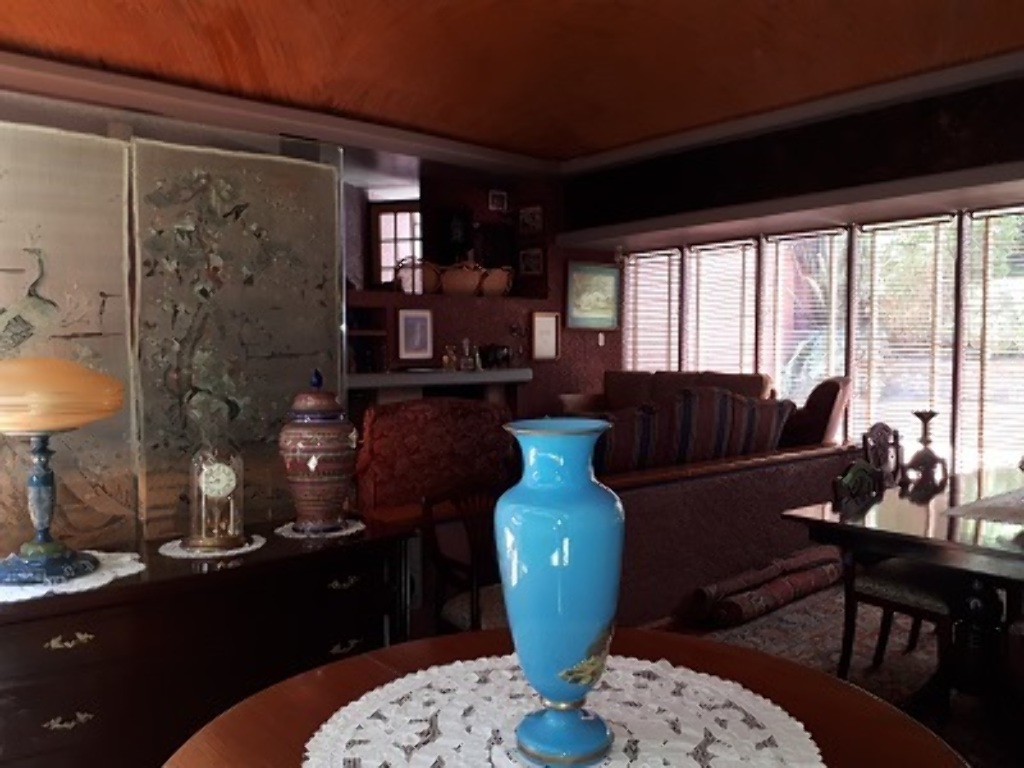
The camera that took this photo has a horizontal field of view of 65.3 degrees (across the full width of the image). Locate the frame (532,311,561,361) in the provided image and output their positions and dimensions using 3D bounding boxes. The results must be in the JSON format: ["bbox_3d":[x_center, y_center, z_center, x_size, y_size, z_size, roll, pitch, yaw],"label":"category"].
[{"bbox_3d":[0.302,-0.412,6.900,0.323,0.418,0.025,-3,4,-40],"label":"frame"}]

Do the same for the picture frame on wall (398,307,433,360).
[{"bbox_3d":[-0.724,-0.372,6.019,0.302,0.382,0.025,-3,4,-40],"label":"picture frame on wall"}]

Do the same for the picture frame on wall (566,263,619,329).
[{"bbox_3d":[0.743,-0.798,7.254,0.703,0.605,0.030,-3,4,-40],"label":"picture frame on wall"}]

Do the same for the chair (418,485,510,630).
[{"bbox_3d":[0.043,0.787,2.794,0.550,0.890,0.520,-3,4,-40],"label":"chair"}]

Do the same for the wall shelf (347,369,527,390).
[{"bbox_3d":[-0.573,-0.048,6.019,1.700,0.107,0.280,-3,4,-40],"label":"wall shelf"}]

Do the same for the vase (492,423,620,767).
[{"bbox_3d":[0.076,0.308,1.211,0.194,0.490,0.194,0,3,0],"label":"vase"}]

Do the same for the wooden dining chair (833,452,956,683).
[{"bbox_3d":[1.555,0.764,3.136,0.420,0.905,0.510,-3,4,-40],"label":"wooden dining chair"}]

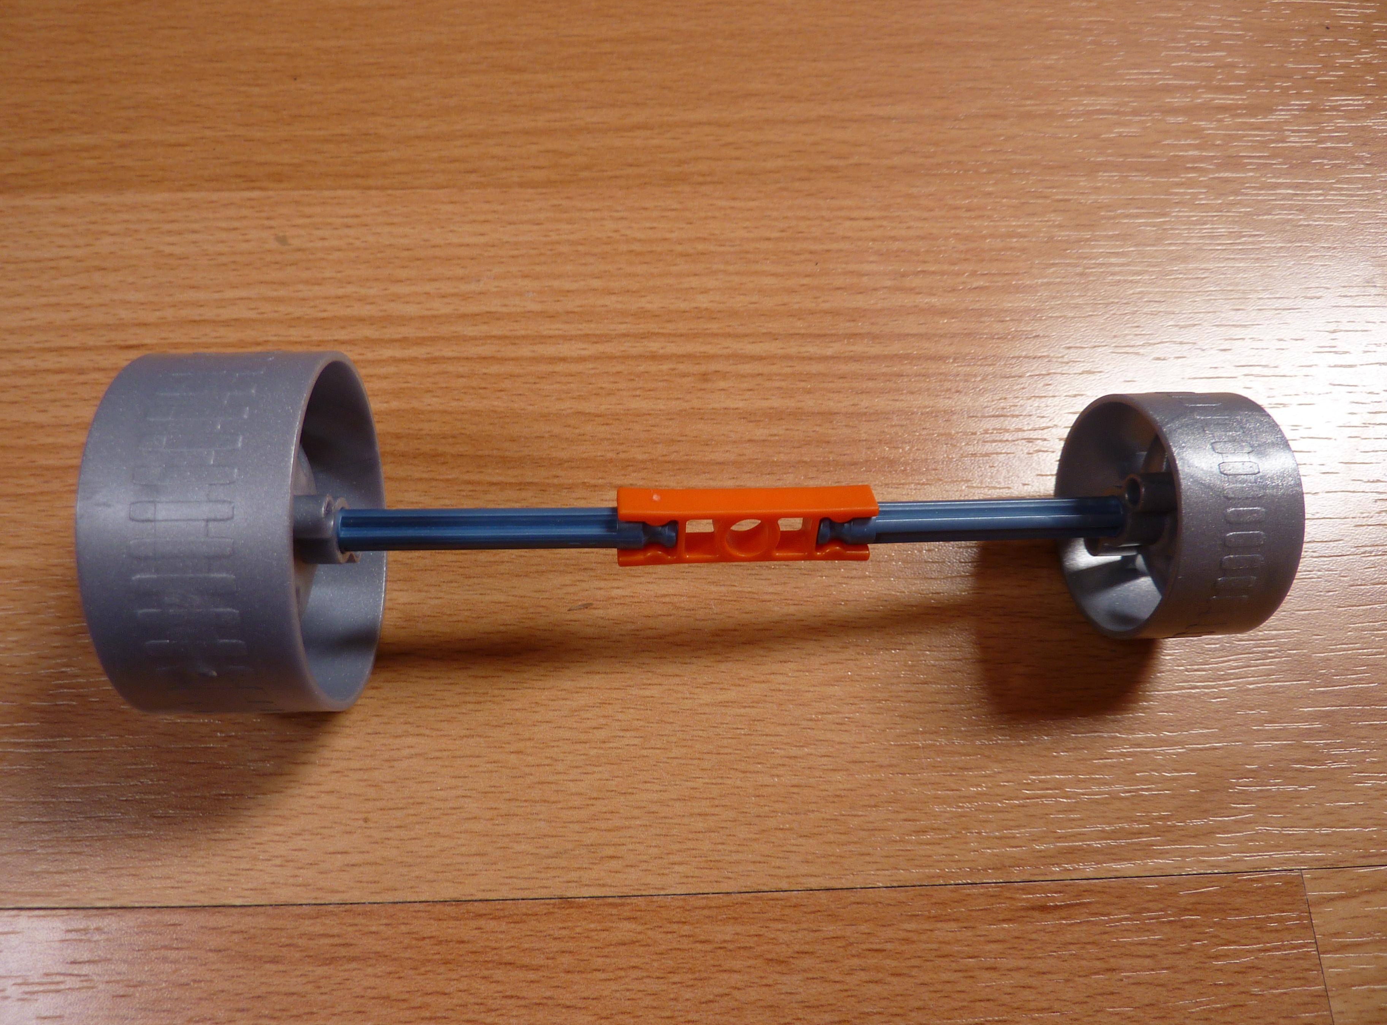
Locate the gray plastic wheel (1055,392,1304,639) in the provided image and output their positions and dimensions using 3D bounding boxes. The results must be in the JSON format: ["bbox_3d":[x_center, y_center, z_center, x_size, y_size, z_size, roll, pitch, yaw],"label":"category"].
[{"bbox_3d":[0.072,0.000,0.152,0.018,0.037,0.037,-1,70,-5],"label":"gray plastic wheel"}]

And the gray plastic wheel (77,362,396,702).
[{"bbox_3d":[-0.061,0.003,0.140,0.025,0.050,0.050,-1,70,-5],"label":"gray plastic wheel"}]

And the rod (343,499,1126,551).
[{"bbox_3d":[0.008,0.002,0.146,0.128,0.006,0.006,-1,70,-5],"label":"rod"}]

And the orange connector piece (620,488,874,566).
[{"bbox_3d":[0.008,0.002,0.146,0.037,0.010,0.006,-1,37,-5],"label":"orange connector piece"}]

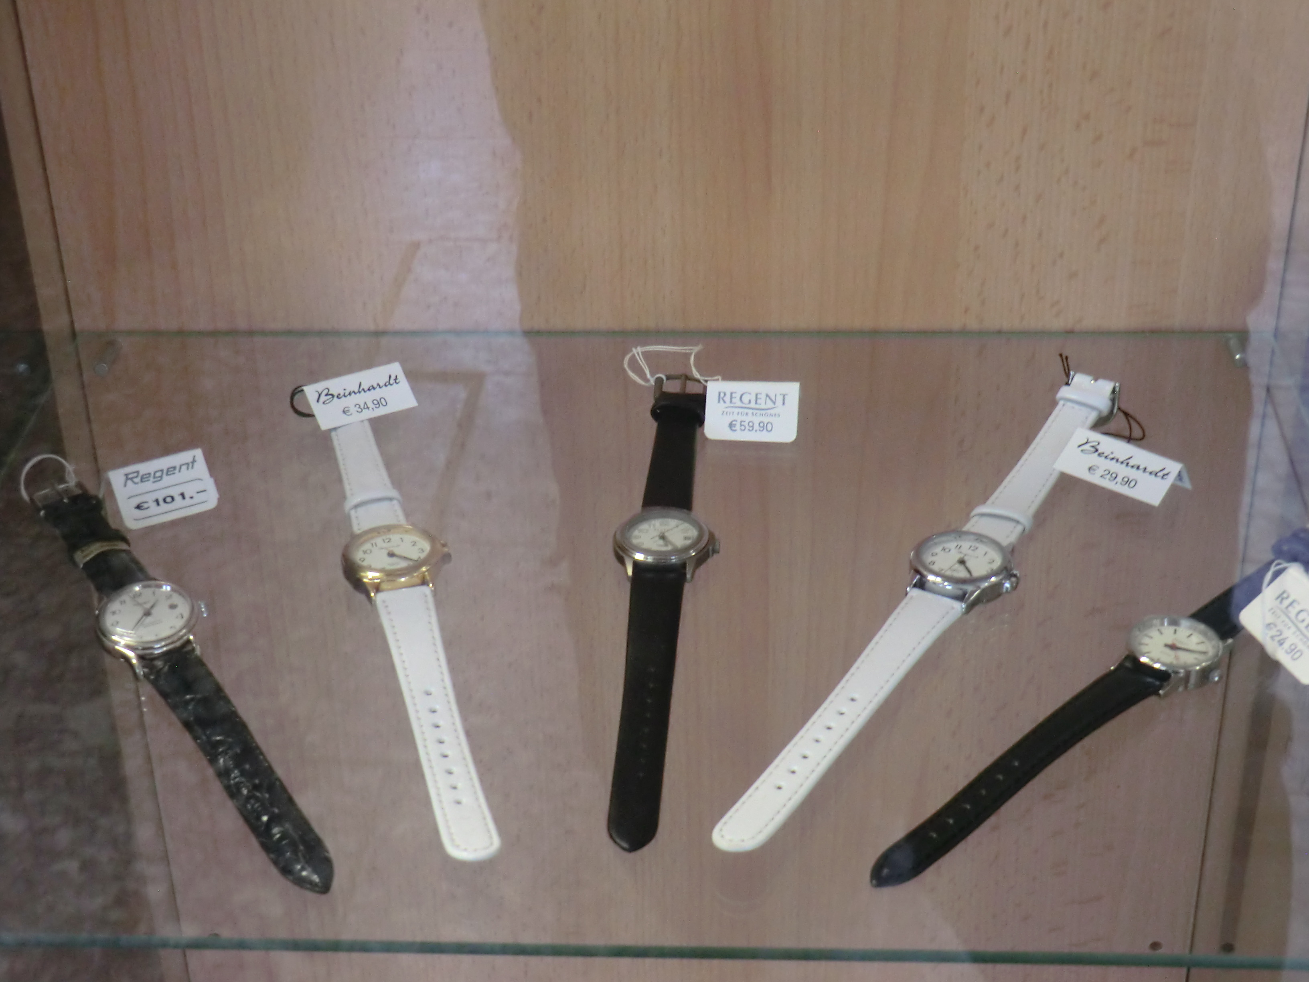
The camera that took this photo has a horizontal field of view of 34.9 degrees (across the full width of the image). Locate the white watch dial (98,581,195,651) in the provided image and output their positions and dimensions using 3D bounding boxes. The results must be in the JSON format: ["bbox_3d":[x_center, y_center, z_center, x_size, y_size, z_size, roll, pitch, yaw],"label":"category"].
[{"bbox_3d":[-0.132,0.033,0.543,0.024,0.002,0.024,-16,33,-24],"label":"white watch dial"}]

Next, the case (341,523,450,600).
[{"bbox_3d":[-0.066,0.018,0.536,0.029,0.009,0.029,-9,31,-13],"label":"case"}]

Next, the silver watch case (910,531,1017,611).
[{"bbox_3d":[0.083,0.021,0.558,0.029,0.008,0.033,17,35,29],"label":"silver watch case"}]

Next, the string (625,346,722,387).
[{"bbox_3d":[0.005,-0.038,0.629,0.028,0.008,0.019,-1,30,0],"label":"string"}]

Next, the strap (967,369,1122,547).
[{"bbox_3d":[0.107,-0.007,0.568,0.017,0.014,0.091,13,33,24],"label":"strap"}]

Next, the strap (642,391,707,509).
[{"bbox_3d":[0.006,-0.010,0.582,0.015,0.008,0.069,0,30,3],"label":"strap"}]

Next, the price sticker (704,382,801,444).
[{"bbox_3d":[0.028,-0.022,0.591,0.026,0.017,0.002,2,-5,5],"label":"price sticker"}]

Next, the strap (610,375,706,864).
[{"bbox_3d":[0.002,0.022,0.559,0.016,0.009,0.220,1,30,4],"label":"strap"}]

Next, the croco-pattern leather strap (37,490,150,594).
[{"bbox_3d":[-0.156,0.014,0.580,0.017,0.010,0.064,-17,34,-25],"label":"croco-pattern leather strap"}]

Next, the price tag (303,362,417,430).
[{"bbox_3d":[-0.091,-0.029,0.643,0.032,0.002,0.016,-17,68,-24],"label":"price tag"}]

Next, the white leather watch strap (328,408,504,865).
[{"bbox_3d":[-0.070,0.023,0.561,0.016,0.009,0.233,-9,31,-12],"label":"white leather watch strap"}]

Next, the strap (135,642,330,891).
[{"bbox_3d":[-0.093,0.060,0.464,0.015,0.010,0.094,-17,33,-25],"label":"strap"}]

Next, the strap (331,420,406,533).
[{"bbox_3d":[-0.081,-0.008,0.581,0.015,0.010,0.079,-8,30,-11],"label":"strap"}]

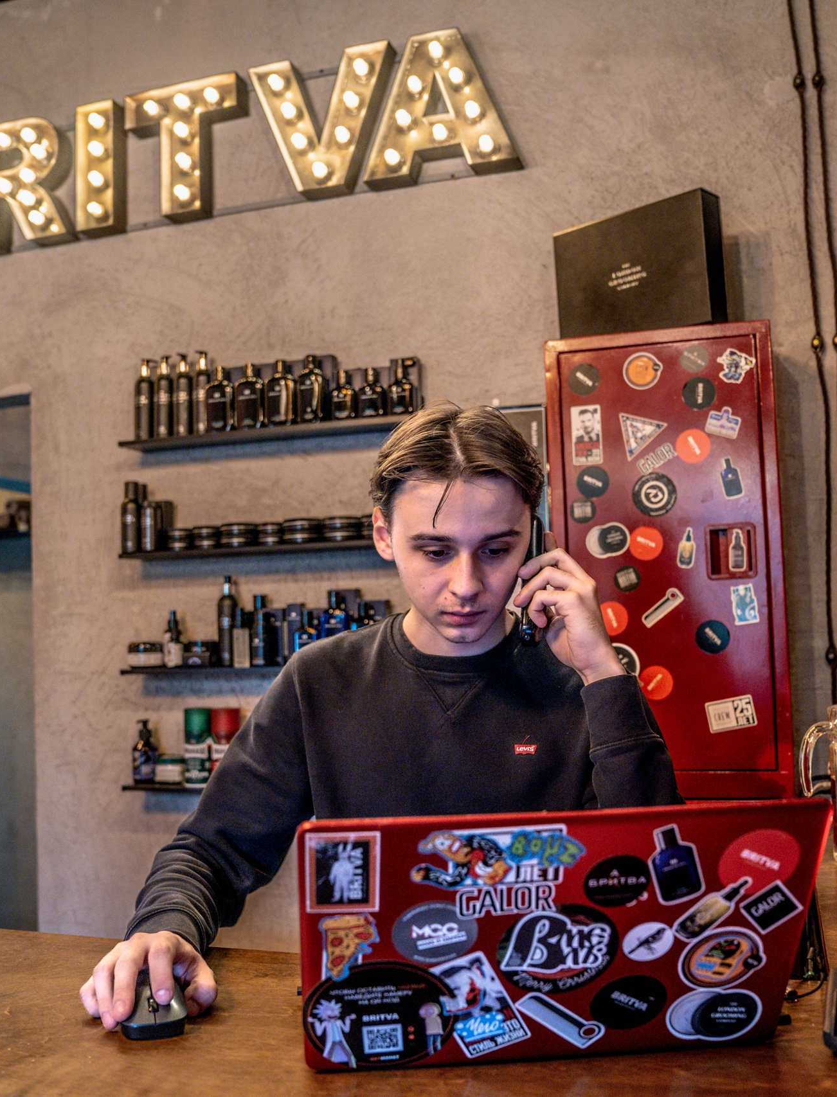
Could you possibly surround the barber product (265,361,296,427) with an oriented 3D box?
[{"bbox_3d":[-0.303,-0.339,2.409,0.060,0.145,0.034,-3,-4,18],"label":"barber product"}]

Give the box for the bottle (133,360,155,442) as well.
[{"bbox_3d":[-0.632,-0.342,2.536,0.043,0.189,0.047,-2,-4,0],"label":"bottle"}]

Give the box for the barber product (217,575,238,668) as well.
[{"bbox_3d":[-0.423,0.162,2.434,0.043,0.201,0.046,-2,-4,6],"label":"barber product"}]

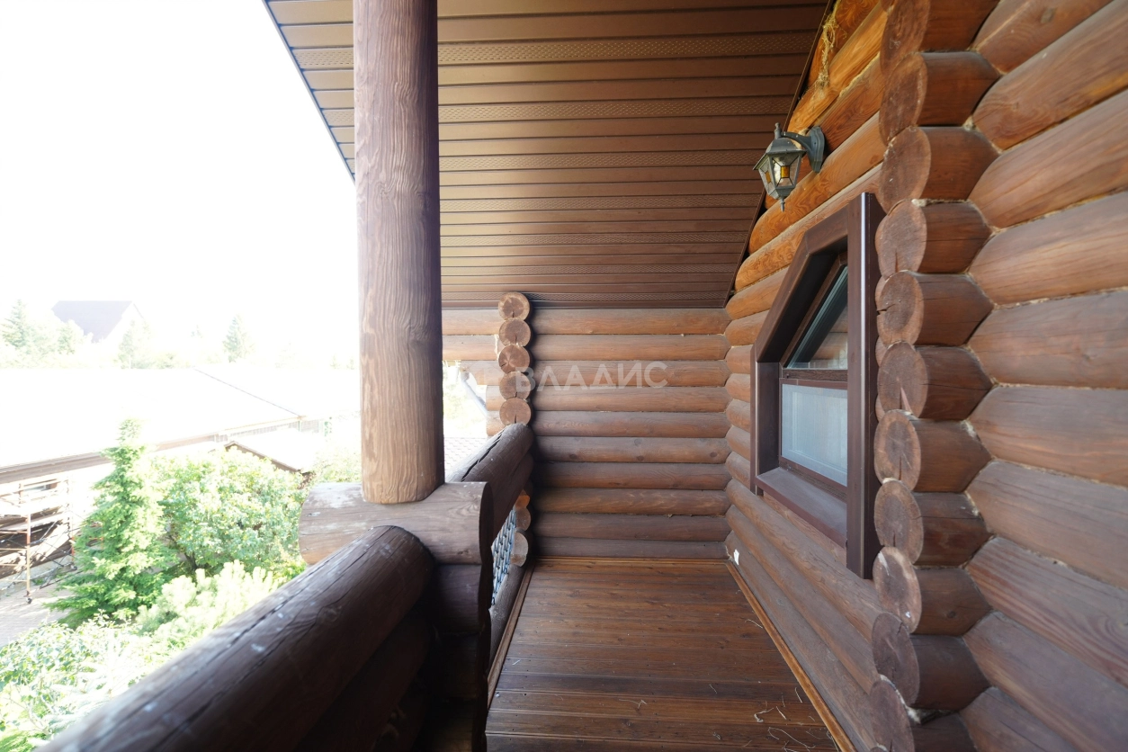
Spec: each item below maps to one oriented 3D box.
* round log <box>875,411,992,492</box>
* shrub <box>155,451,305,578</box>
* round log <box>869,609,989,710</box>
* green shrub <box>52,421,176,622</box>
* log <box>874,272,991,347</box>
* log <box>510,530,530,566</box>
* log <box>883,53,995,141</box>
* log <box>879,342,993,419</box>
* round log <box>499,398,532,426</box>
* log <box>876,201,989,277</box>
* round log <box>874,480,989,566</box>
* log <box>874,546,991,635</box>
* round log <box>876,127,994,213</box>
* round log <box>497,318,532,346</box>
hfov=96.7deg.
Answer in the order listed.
[{"bbox_3d":[1.103,0.232,1.511,0.192,0.242,0.242,0,1,3],"label":"round log"},{"bbox_3d":[-7.346,2.975,11.005,2.600,2.570,2.600,-1,1,-34],"label":"shrub"},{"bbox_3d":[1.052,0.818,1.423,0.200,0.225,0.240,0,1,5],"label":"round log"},{"bbox_3d":[-8.309,2.551,9.251,1.750,3.490,1.750,-1,1,-42],"label":"green shrub"},{"bbox_3d":[1.104,-0.190,1.501,0.192,0.242,0.242,0,1,3],"label":"log"},{"bbox_3d":[-0.403,1.341,4.017,0.247,0.247,0.324,0,1,3],"label":"log"},{"bbox_3d":[1.105,-0.816,1.489,0.192,0.242,0.242,0,1,3],"label":"log"},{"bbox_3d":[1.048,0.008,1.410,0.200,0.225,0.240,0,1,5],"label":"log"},{"bbox_3d":[-0.379,0.297,4.069,0.247,0.247,0.178,0,1,3],"label":"round log"},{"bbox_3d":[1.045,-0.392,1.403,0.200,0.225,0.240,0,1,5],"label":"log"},{"bbox_3d":[1.103,0.443,1.510,0.192,0.242,0.242,0,1,3],"label":"round log"},{"bbox_3d":[1.102,0.645,1.515,0.192,0.242,0.242,0,1,3],"label":"log"},{"bbox_3d":[1.104,-0.604,1.488,0.192,0.242,0.242,0,1,3],"label":"round log"},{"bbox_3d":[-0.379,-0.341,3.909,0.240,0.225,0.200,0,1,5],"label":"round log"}]

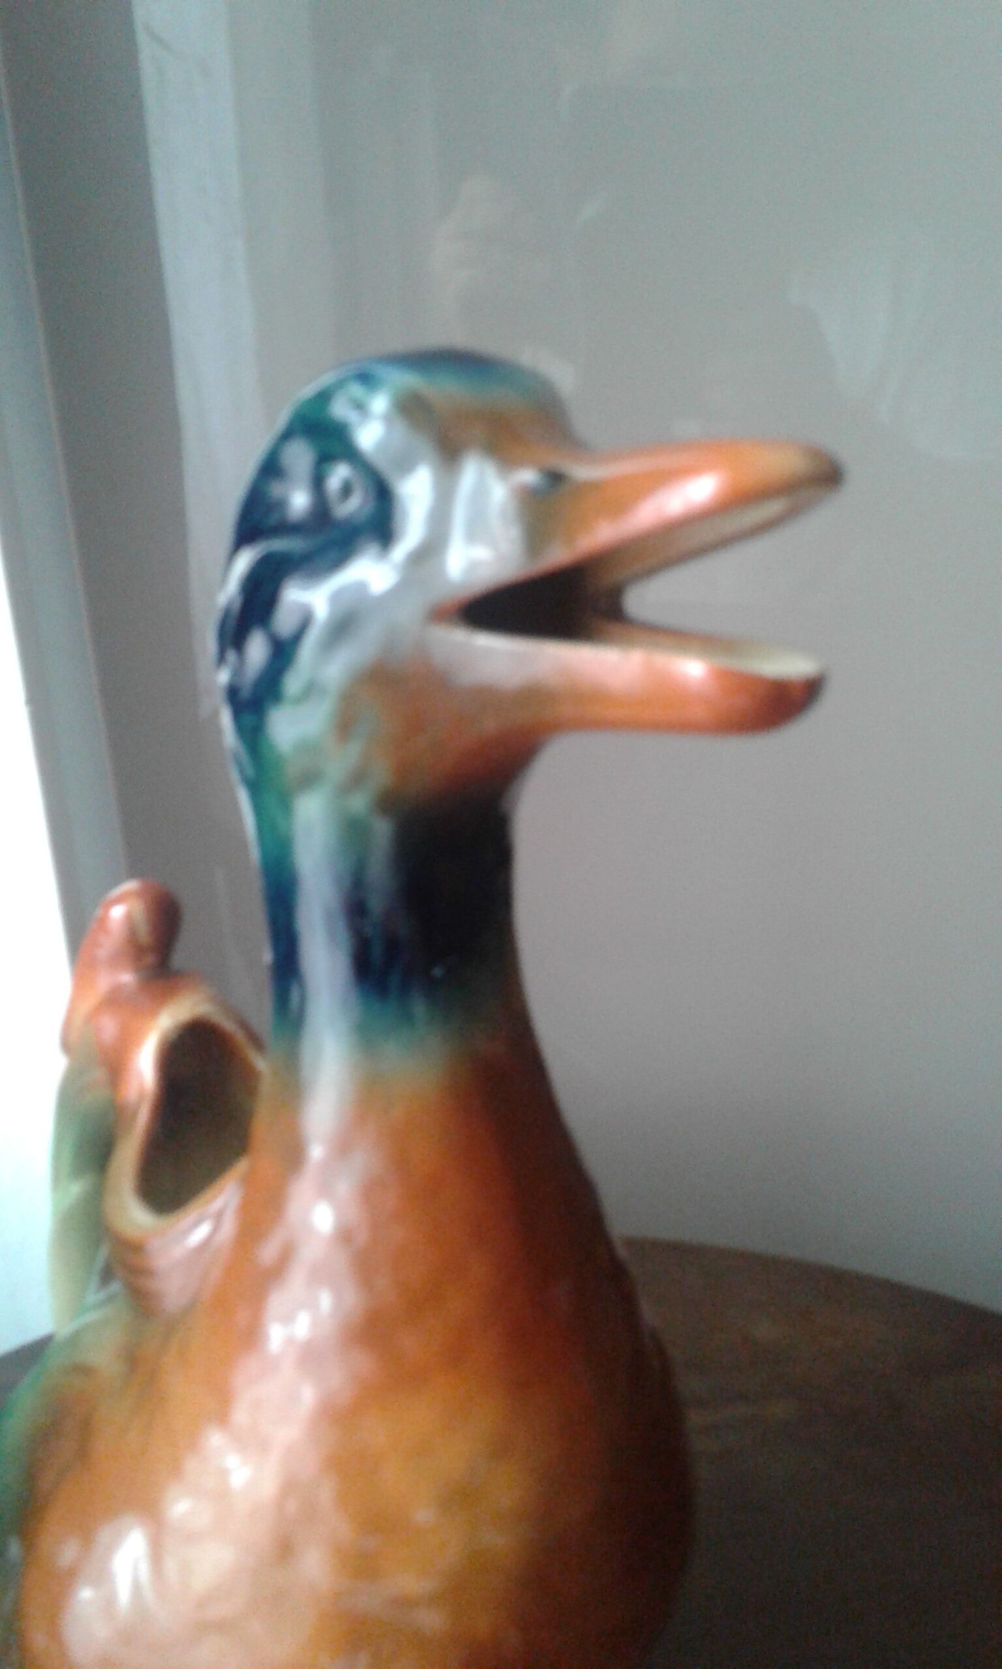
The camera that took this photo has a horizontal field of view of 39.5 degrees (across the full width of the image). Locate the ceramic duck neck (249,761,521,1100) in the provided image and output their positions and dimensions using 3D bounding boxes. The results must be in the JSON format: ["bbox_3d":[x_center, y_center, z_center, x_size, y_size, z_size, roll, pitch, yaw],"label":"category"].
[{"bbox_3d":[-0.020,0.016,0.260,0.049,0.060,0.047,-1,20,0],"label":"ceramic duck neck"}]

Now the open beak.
[{"bbox_3d":[0.025,-0.037,0.206,0.053,0.044,0.044,5,20,35],"label":"open beak"}]

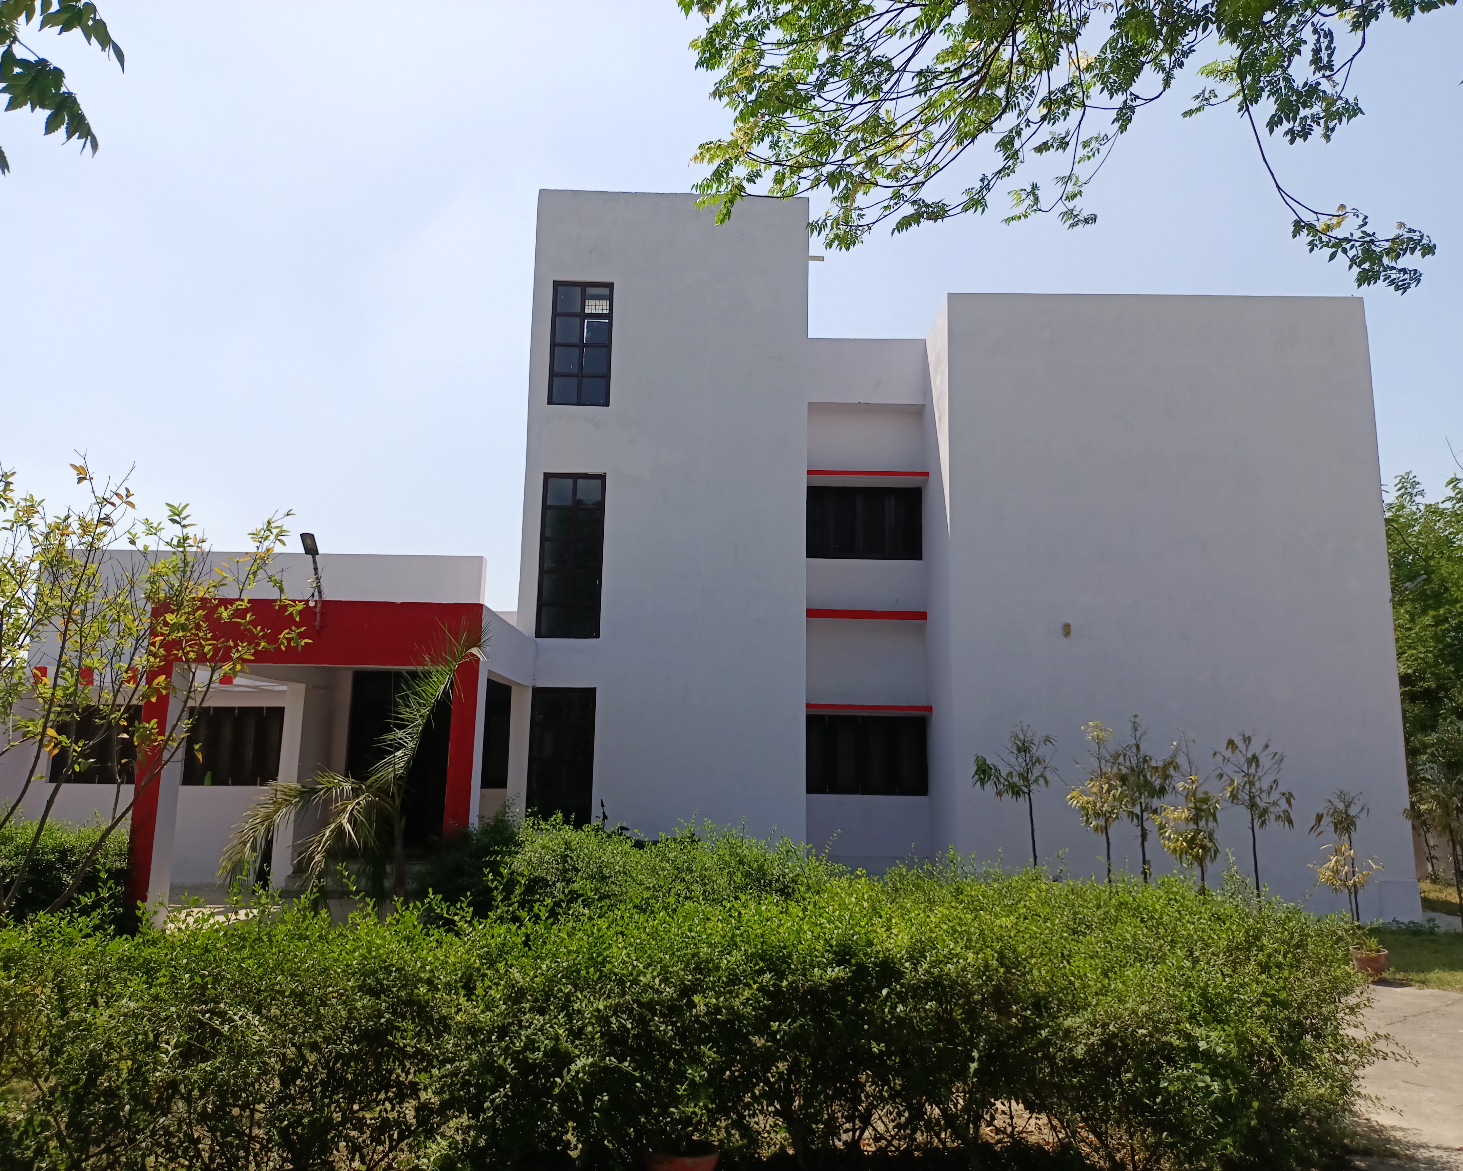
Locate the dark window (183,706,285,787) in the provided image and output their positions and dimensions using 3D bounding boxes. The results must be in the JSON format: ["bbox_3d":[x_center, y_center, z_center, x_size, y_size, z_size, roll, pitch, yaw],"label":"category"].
[{"bbox_3d":[-7.576,2.458,17.290,1.680,1.181,0.120,1,-10,1],"label":"dark window"}]

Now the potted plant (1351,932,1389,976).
[{"bbox_3d":[5.603,3.237,9.884,0.344,0.377,0.344,1,-10,0],"label":"potted plant"}]

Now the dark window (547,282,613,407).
[{"bbox_3d":[-2.104,-3.386,15.749,0.869,1.814,0.120,1,-10,0],"label":"dark window"}]

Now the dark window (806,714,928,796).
[{"bbox_3d":[1.961,2.512,16.703,1.935,1.171,0.120,1,-10,0],"label":"dark window"}]

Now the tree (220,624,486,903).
[{"bbox_3d":[-3.381,1.809,10.018,2.367,2.959,2.000,1,-10,0],"label":"tree"}]

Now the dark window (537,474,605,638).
[{"bbox_3d":[-2.263,-0.438,15.950,0.895,2.388,0.120,1,-10,1],"label":"dark window"}]

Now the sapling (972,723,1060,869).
[{"bbox_3d":[3.506,2.908,13.882,1.027,2.426,1.027,1,-10,1],"label":"sapling"}]

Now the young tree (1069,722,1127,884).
[{"bbox_3d":[3.470,2.403,10.667,0.586,2.222,0.558,1,-10,0],"label":"young tree"}]

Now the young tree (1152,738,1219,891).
[{"bbox_3d":[4.304,2.466,10.603,0.632,2.155,0.632,1,-10,1],"label":"young tree"}]

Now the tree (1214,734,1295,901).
[{"bbox_3d":[6.005,2.822,12.944,0.915,2.255,0.915,1,-10,0],"label":"tree"}]

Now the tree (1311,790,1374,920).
[{"bbox_3d":[6.972,3.147,12.894,0.728,1.626,0.728,1,-10,0],"label":"tree"}]

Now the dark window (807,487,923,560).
[{"bbox_3d":[2.083,-0.987,17.850,1.870,1.166,0.120,1,-10,1],"label":"dark window"}]

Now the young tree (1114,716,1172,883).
[{"bbox_3d":[5.102,2.884,13.876,0.753,2.530,0.753,1,-10,1],"label":"young tree"}]

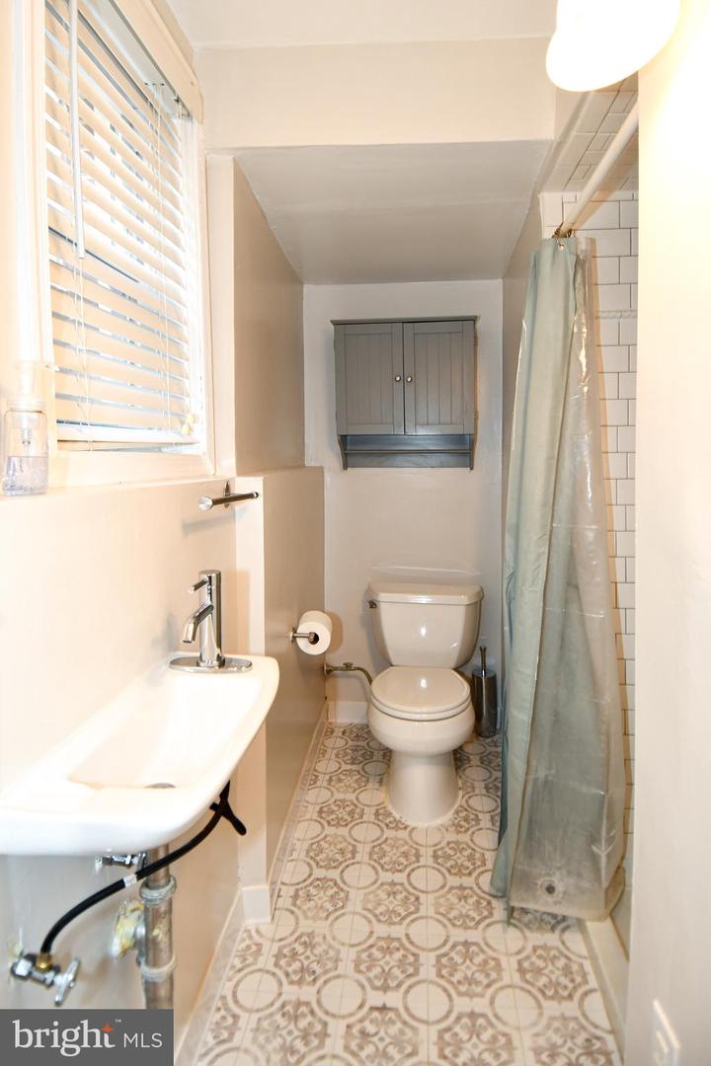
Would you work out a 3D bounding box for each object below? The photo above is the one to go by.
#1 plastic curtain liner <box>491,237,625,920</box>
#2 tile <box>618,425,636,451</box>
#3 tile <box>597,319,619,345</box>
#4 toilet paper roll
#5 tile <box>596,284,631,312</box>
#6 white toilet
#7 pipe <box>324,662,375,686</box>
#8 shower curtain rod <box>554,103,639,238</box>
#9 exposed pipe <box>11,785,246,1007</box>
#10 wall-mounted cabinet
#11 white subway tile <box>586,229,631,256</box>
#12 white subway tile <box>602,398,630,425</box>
[{"bbox_3d":[0.538,0.070,1.435,0.325,1.815,0.330,0,5,6],"label":"plastic curtain liner"},{"bbox_3d":[0.848,-0.276,1.560,0.153,0.076,0.010,0,5,6],"label":"tile"},{"bbox_3d":[0.687,-0.581,1.552,0.153,0.076,0.010,0,5,6],"label":"tile"},{"bbox_3d":[-0.134,0.336,1.771,0.108,0.110,0.105,0,5,6],"label":"toilet paper roll"},{"bbox_3d":[0.714,-0.673,1.542,0.153,0.075,0.010,0,5,6],"label":"tile"},{"bbox_3d":[0.274,0.605,2.104,0.490,0.700,0.730,0,5,6],"label":"white toilet"},{"bbox_3d":[-0.028,0.649,2.459,0.234,0.112,0.070,0,5,6],"label":"pipe"},{"bbox_3d":[0.555,-0.841,1.220,0.028,0.029,0.635,0,5,6],"label":"shower curtain rod"},{"bbox_3d":[-0.311,0.587,0.855,0.150,0.300,0.490,0,5,6],"label":"exposed pipe"},{"bbox_3d":[0.214,-0.583,2.317,0.592,0.618,0.200,0,5,6],"label":"wall-mounted cabinet"},{"bbox_3d":[0.708,-0.827,1.530,0.153,0.073,0.010,0,5,6],"label":"white subway tile"},{"bbox_3d":[0.720,-0.351,1.567,0.153,0.077,0.010,0,5,6],"label":"white subway tile"}]

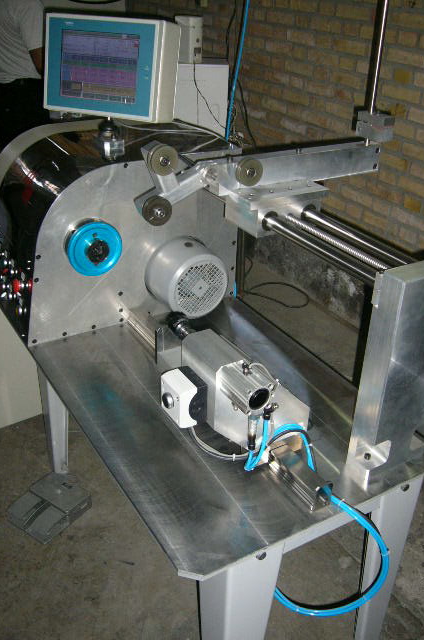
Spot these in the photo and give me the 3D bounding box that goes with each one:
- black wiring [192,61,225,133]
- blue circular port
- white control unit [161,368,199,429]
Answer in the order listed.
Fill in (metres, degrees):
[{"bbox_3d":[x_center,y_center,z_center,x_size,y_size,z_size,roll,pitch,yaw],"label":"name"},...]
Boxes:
[{"bbox_3d":[-0.011,-0.980,2.850,0.140,0.290,0.050,1,29,-1],"label":"black wiring"},{"bbox_3d":[-0.332,-0.205,1.818,0.157,0.157,0.042,-15,33,-27],"label":"blue circular port"},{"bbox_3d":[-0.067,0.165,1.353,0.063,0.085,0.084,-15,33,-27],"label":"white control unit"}]

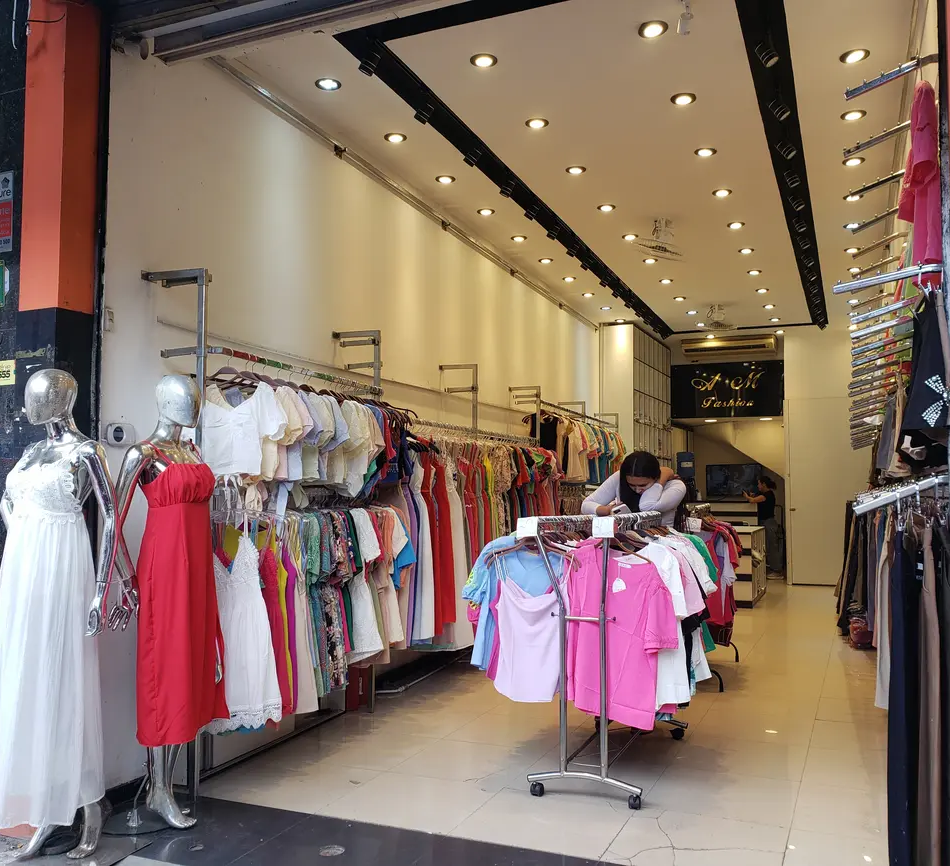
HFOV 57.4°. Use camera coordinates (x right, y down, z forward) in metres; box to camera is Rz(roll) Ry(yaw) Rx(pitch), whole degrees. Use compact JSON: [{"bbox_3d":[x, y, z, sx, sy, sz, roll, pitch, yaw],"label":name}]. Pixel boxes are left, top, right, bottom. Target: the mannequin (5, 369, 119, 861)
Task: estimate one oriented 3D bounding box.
[{"bbox_3d":[-1.535,0.640,3.177,0.510,1.760,0.390,-1,-4,19],"label":"mannequin"}]

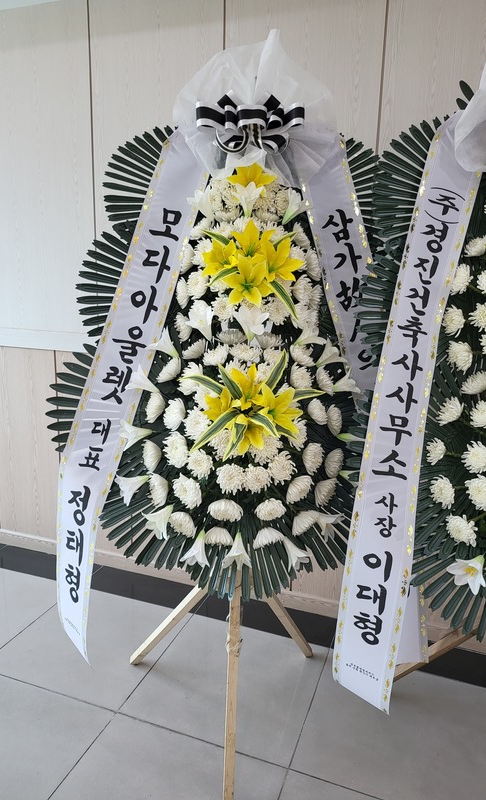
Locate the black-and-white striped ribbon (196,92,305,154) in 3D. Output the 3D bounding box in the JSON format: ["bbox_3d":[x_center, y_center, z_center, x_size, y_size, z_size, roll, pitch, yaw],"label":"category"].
[{"bbox_3d":[0.020,-0.749,1.500,0.288,0.145,0.110,1,5,-3],"label":"black-and-white striped ribbon"}]

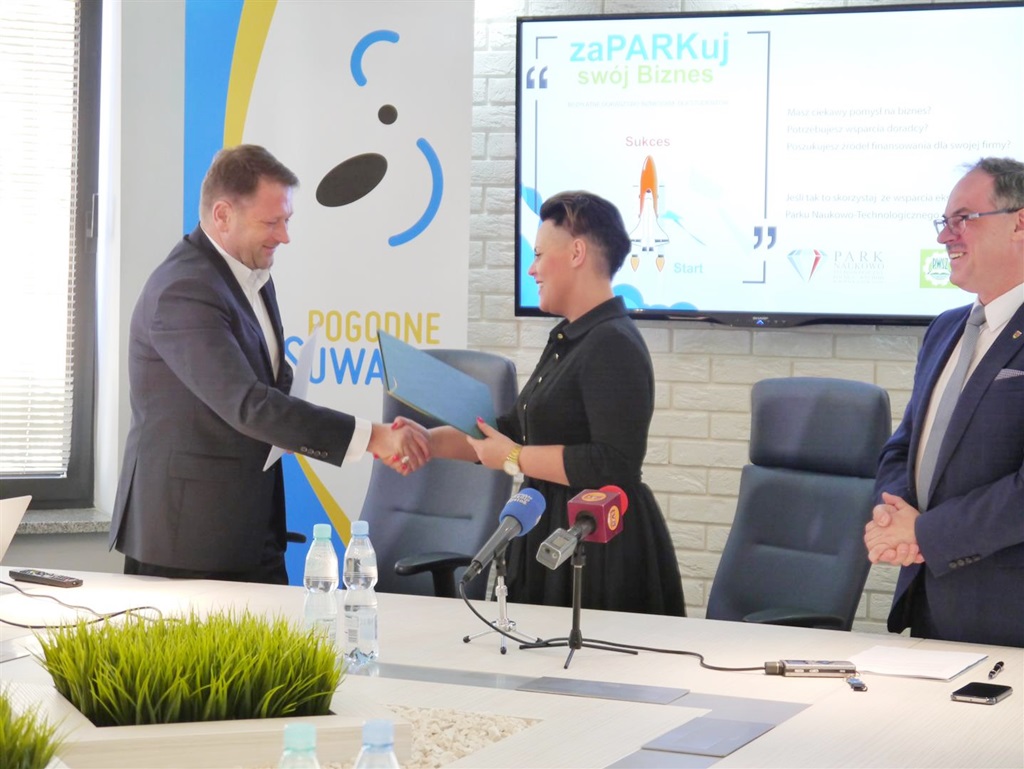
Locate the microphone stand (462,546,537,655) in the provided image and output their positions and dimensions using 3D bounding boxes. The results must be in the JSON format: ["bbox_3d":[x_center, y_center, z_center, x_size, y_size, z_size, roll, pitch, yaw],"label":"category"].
[{"bbox_3d":[-0.014,0.382,4.454,0.150,0.185,0.140,1,4,0],"label":"microphone stand"}]

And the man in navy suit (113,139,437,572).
[{"bbox_3d":[-0.539,0.311,5.472,0.710,1.670,0.550,2,4,19],"label":"man in navy suit"}]

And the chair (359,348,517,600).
[{"bbox_3d":[-0.348,0.532,5.996,0.630,1.170,0.640,4,5,41],"label":"chair"}]

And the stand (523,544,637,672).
[{"bbox_3d":[0.102,0.381,4.338,0.210,0.200,0.180,2,4,13],"label":"stand"}]

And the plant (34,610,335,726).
[{"bbox_3d":[-0.503,0.453,3.938,0.390,0.140,0.380,0,4,-19],"label":"plant"}]

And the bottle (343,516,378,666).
[{"bbox_3d":[-0.259,0.357,4.295,0.061,0.244,0.061,1,4,0],"label":"bottle"}]

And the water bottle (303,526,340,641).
[{"bbox_3d":[-0.326,0.358,4.255,0.061,0.244,0.061,1,4,0],"label":"water bottle"}]

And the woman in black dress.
[{"bbox_3d":[0.082,0.382,5.192,0.570,1.580,0.500,0,4,-7],"label":"woman in black dress"}]

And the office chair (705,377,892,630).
[{"bbox_3d":[0.470,0.580,5.401,0.640,1.170,0.630,-3,5,-44],"label":"office chair"}]

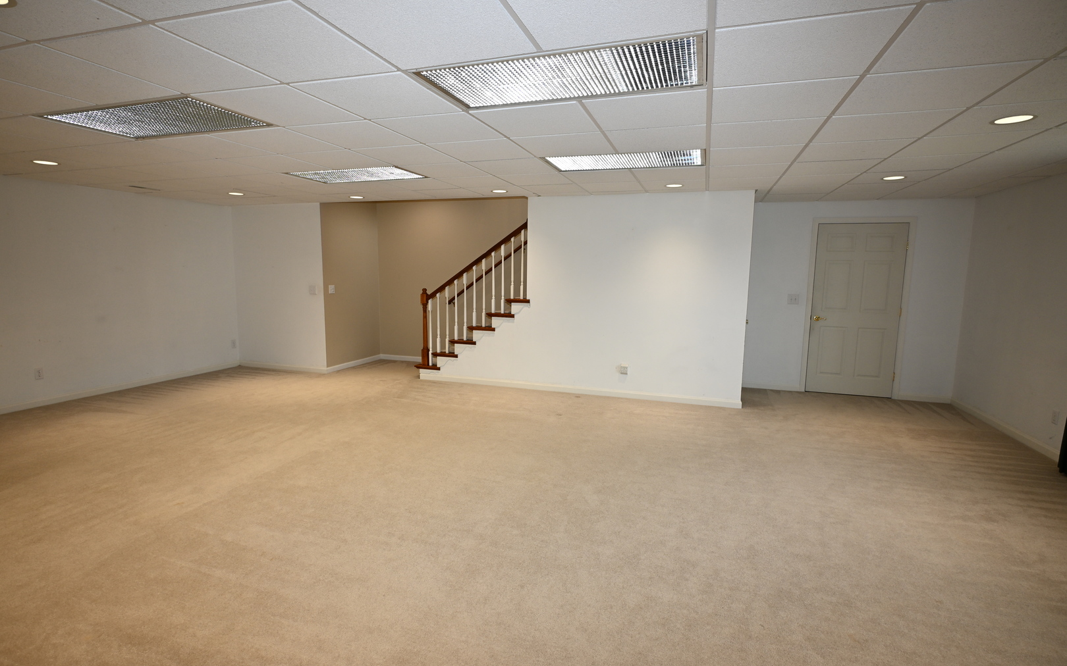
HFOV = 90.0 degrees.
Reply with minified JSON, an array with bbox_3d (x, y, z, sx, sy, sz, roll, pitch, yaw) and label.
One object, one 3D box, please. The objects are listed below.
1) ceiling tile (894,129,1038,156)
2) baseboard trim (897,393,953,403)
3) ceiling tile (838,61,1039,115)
[{"bbox_3d":[2.721,-1.211,3.407,0.603,0.020,0.603,3,7,18],"label":"ceiling tile"},{"bbox_3d":[4.502,0.754,6.152,0.550,0.088,0.016,3,7,18],"label":"baseboard trim"},{"bbox_3d":[1.768,-1.105,2.428,0.605,0.020,0.605,3,7,18],"label":"ceiling tile"}]

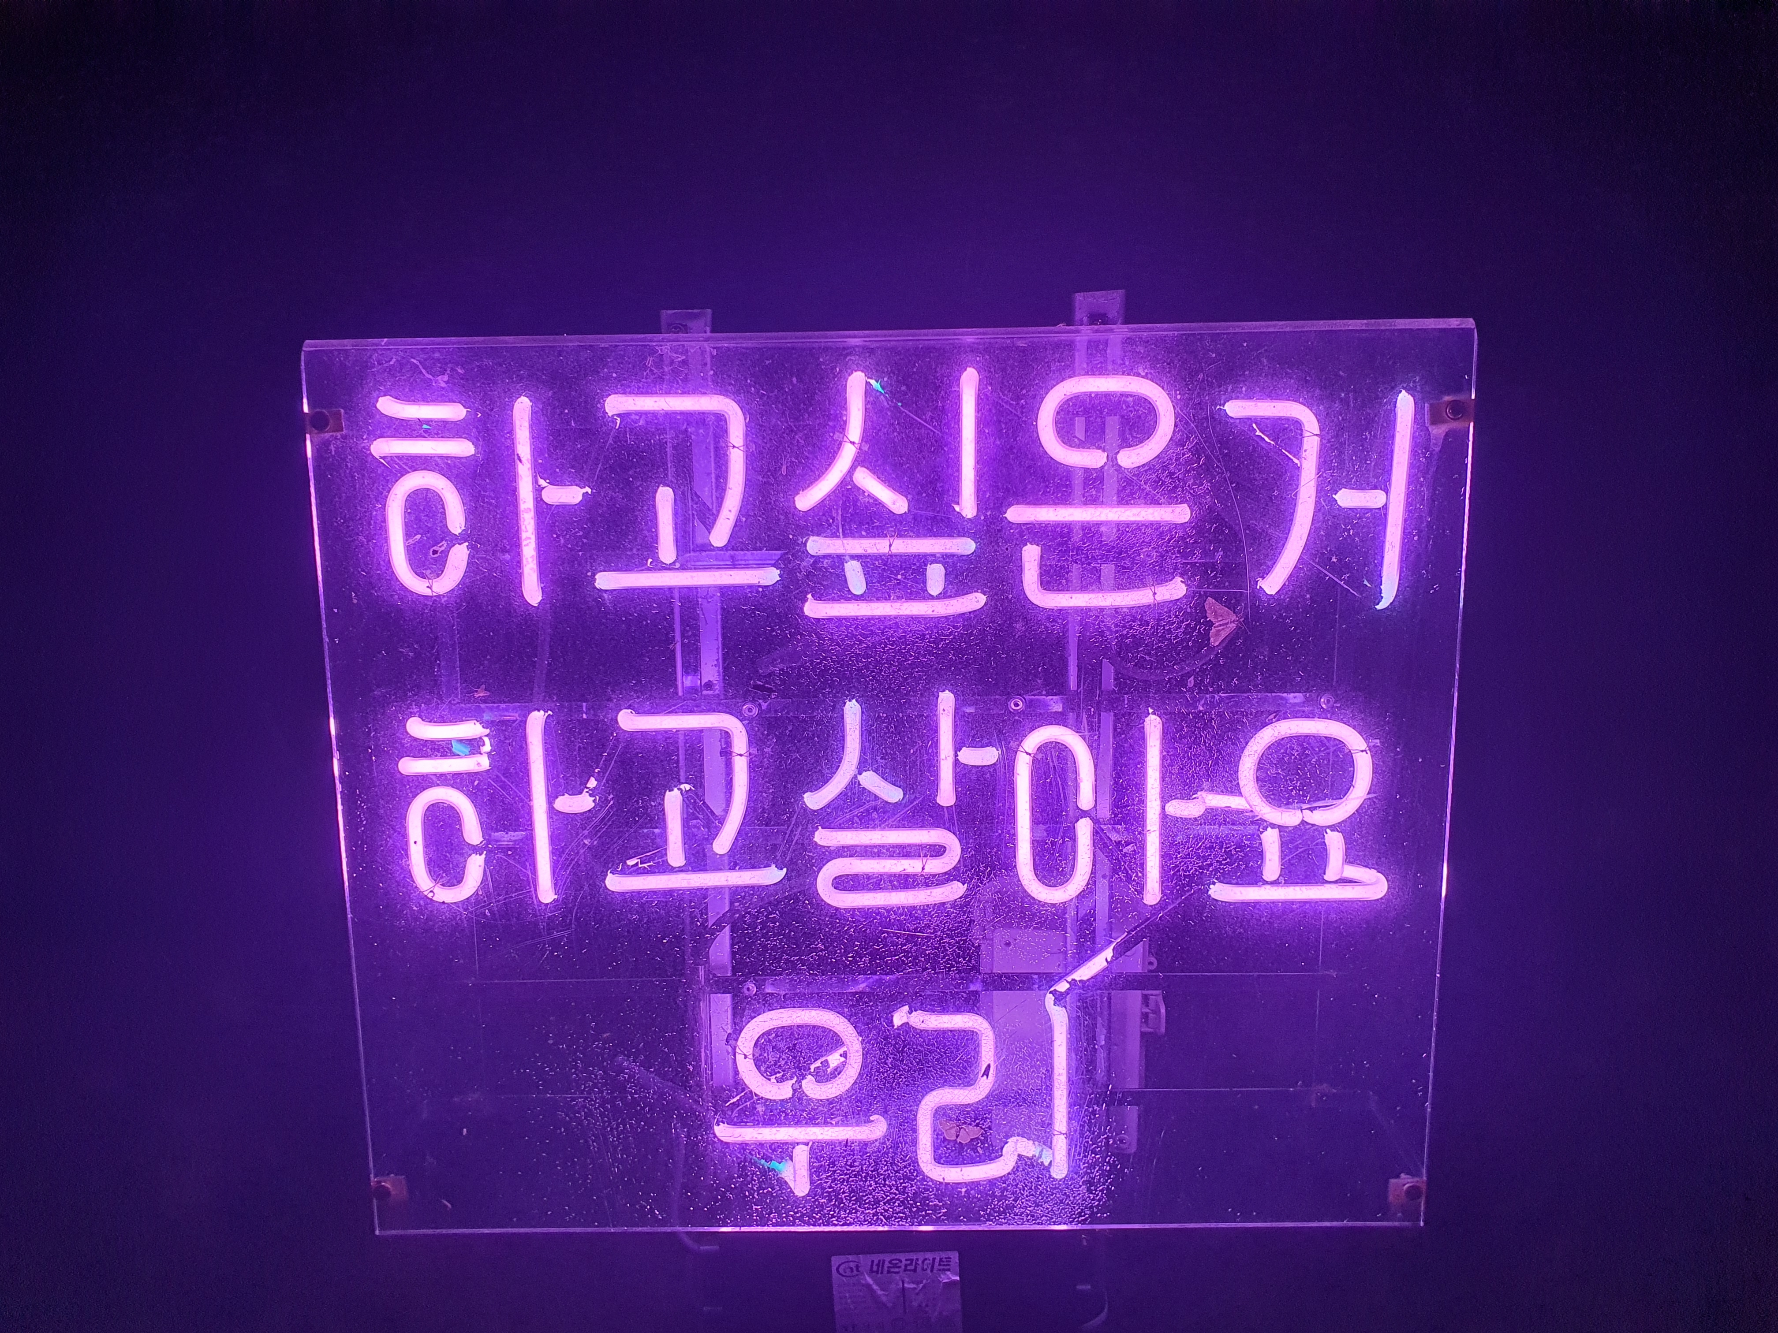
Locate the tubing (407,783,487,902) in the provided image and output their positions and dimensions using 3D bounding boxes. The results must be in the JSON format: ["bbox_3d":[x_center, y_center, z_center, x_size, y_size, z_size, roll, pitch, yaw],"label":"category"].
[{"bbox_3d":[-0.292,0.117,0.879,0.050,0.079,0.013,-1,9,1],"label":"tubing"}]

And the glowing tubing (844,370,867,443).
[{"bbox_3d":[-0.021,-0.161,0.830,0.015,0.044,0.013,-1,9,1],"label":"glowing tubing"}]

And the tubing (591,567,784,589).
[{"bbox_3d":[-0.139,-0.061,0.917,0.127,0.013,0.014,-1,10,1],"label":"tubing"}]

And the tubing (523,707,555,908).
[{"bbox_3d":[-0.227,0.093,0.874,0.013,0.128,0.013,-1,9,1],"label":"tubing"}]

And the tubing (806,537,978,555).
[{"bbox_3d":[0.001,-0.076,0.844,0.107,0.011,0.011,0,10,1],"label":"tubing"}]

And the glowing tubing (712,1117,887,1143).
[{"bbox_3d":[-0.061,0.315,0.911,0.119,0.014,0.011,-3,10,1],"label":"glowing tubing"}]

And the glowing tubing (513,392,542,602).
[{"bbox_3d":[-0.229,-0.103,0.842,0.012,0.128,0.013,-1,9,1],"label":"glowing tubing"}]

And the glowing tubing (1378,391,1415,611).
[{"bbox_3d":[0.317,-0.103,0.834,0.013,0.136,0.011,1,10,1],"label":"glowing tubing"}]

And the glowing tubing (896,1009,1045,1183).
[{"bbox_3d":[0.056,0.292,0.907,0.100,0.124,0.016,-1,10,1],"label":"glowing tubing"}]

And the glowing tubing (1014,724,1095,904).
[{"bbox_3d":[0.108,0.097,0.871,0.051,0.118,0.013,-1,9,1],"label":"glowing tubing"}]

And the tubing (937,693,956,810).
[{"bbox_3d":[0.040,0.059,0.935,0.012,0.083,0.014,0,10,1],"label":"tubing"}]

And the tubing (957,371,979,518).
[{"bbox_3d":[0.053,-0.150,0.899,0.012,0.100,0.014,0,10,1],"label":"tubing"}]

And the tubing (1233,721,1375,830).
[{"bbox_3d":[0.270,0.069,0.864,0.086,0.071,0.013,-1,10,1],"label":"tubing"}]

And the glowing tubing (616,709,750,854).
[{"bbox_3d":[-0.145,0.082,0.942,0.094,0.104,0.015,-1,10,1],"label":"glowing tubing"}]

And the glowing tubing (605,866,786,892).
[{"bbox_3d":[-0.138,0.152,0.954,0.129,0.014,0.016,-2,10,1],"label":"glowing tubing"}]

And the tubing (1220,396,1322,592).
[{"bbox_3d":[0.259,-0.113,0.903,0.065,0.131,0.015,-1,10,1],"label":"tubing"}]

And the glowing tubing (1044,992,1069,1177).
[{"bbox_3d":[0.113,0.284,0.901,0.016,0.131,0.015,-1,9,1],"label":"glowing tubing"}]

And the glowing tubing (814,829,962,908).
[{"bbox_3d":[-0.001,0.143,0.950,0.106,0.059,0.015,-1,10,1],"label":"glowing tubing"}]

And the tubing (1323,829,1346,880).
[{"bbox_3d":[0.290,0.123,0.873,0.013,0.035,0.011,-7,9,2],"label":"tubing"}]

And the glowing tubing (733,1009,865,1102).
[{"bbox_3d":[-0.060,0.263,0.902,0.086,0.066,0.013,-1,10,1],"label":"glowing tubing"}]

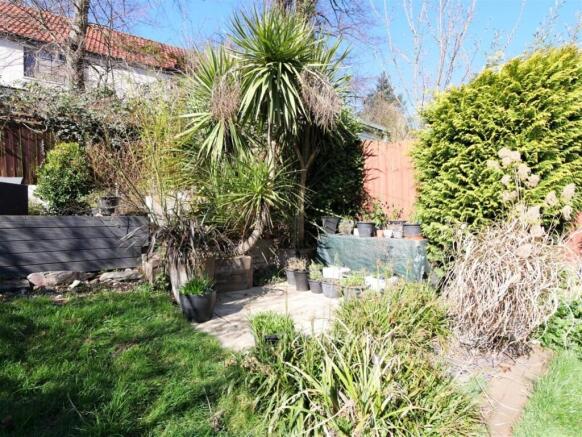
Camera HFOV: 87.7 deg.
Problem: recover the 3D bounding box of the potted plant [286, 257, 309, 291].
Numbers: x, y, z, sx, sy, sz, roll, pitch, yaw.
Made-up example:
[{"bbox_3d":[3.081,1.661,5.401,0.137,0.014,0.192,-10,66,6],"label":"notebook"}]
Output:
[{"bbox_3d":[0.103,0.820,4.580,0.310,0.460,0.310,0,0,0],"label":"potted plant"}]

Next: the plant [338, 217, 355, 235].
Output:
[{"bbox_3d":[1.063,0.134,5.800,0.300,0.340,0.300,0,0,0],"label":"plant"}]

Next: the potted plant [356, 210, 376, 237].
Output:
[{"bbox_3d":[1.321,0.100,5.300,0.320,0.430,0.320,0,0,0],"label":"potted plant"}]

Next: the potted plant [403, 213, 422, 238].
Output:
[{"bbox_3d":[2.227,0.128,5.550,0.350,0.460,0.340,0,0,0],"label":"potted plant"}]

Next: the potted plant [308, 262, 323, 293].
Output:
[{"bbox_3d":[0.353,0.845,4.310,0.195,0.410,0.195,0,0,0],"label":"potted plant"}]

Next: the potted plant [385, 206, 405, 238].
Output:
[{"bbox_3d":[1.914,0.074,5.600,0.350,0.570,0.340,0,0,0],"label":"potted plant"}]

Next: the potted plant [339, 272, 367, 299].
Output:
[{"bbox_3d":[0.944,1.040,4.650,0.400,0.400,0.380,0,0,0],"label":"potted plant"}]

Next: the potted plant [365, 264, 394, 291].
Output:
[{"bbox_3d":[1.447,0.956,4.950,0.450,0.460,0.400,0,0,0],"label":"potted plant"}]

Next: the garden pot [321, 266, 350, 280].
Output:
[{"bbox_3d":[0.714,0.925,4.750,0.400,0.250,0.260,0,0,0],"label":"garden pot"}]

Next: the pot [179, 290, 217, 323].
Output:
[{"bbox_3d":[-0.982,0.905,3.180,0.380,0.290,0.380,0,0,0],"label":"pot"}]

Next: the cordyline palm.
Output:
[{"bbox_3d":[-0.463,-1.617,5.500,2.950,4.400,2.600,0,0,0],"label":"cordyline palm"}]

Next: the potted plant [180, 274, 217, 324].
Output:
[{"bbox_3d":[-0.982,0.825,3.180,0.390,0.450,0.390,0,0,0],"label":"potted plant"}]

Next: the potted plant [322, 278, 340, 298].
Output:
[{"bbox_3d":[0.635,1.095,4.750,0.280,0.290,0.280,0,0,0],"label":"potted plant"}]

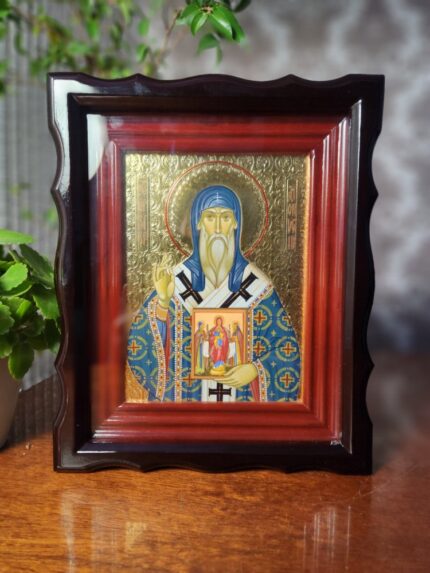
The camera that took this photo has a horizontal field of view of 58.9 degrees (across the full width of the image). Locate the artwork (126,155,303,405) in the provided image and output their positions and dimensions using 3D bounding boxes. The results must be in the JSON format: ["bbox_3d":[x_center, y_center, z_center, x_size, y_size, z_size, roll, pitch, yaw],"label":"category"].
[{"bbox_3d":[0.002,-0.004,0.376,0.175,0.240,0.015,0,4,0],"label":"artwork"}]

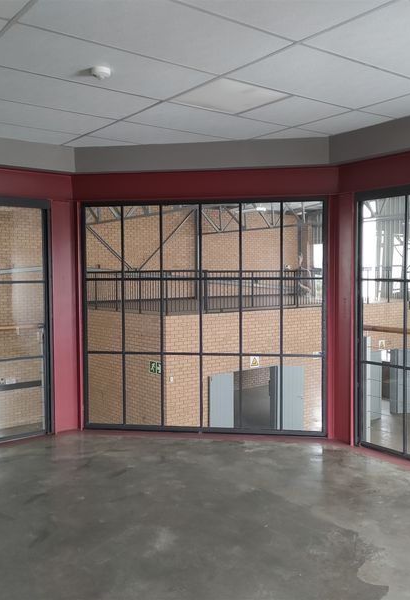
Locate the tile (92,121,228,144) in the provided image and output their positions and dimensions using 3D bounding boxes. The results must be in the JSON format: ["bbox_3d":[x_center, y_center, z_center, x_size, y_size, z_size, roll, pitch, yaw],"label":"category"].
[{"bbox_3d":[-0.393,-1.365,4.830,1.057,0.018,0.595,-2,3,-37],"label":"tile"}]

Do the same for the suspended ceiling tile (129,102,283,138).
[{"bbox_3d":[0.025,-1.348,4.395,1.195,0.018,0.595,-2,3,-37],"label":"suspended ceiling tile"}]

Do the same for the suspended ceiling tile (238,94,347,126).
[{"bbox_3d":[0.627,-1.337,4.099,0.595,0.018,0.595,-2,3,-37],"label":"suspended ceiling tile"}]

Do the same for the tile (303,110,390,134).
[{"bbox_3d":[1.038,-1.355,4.411,0.427,0.018,0.595,-2,3,-37],"label":"tile"}]

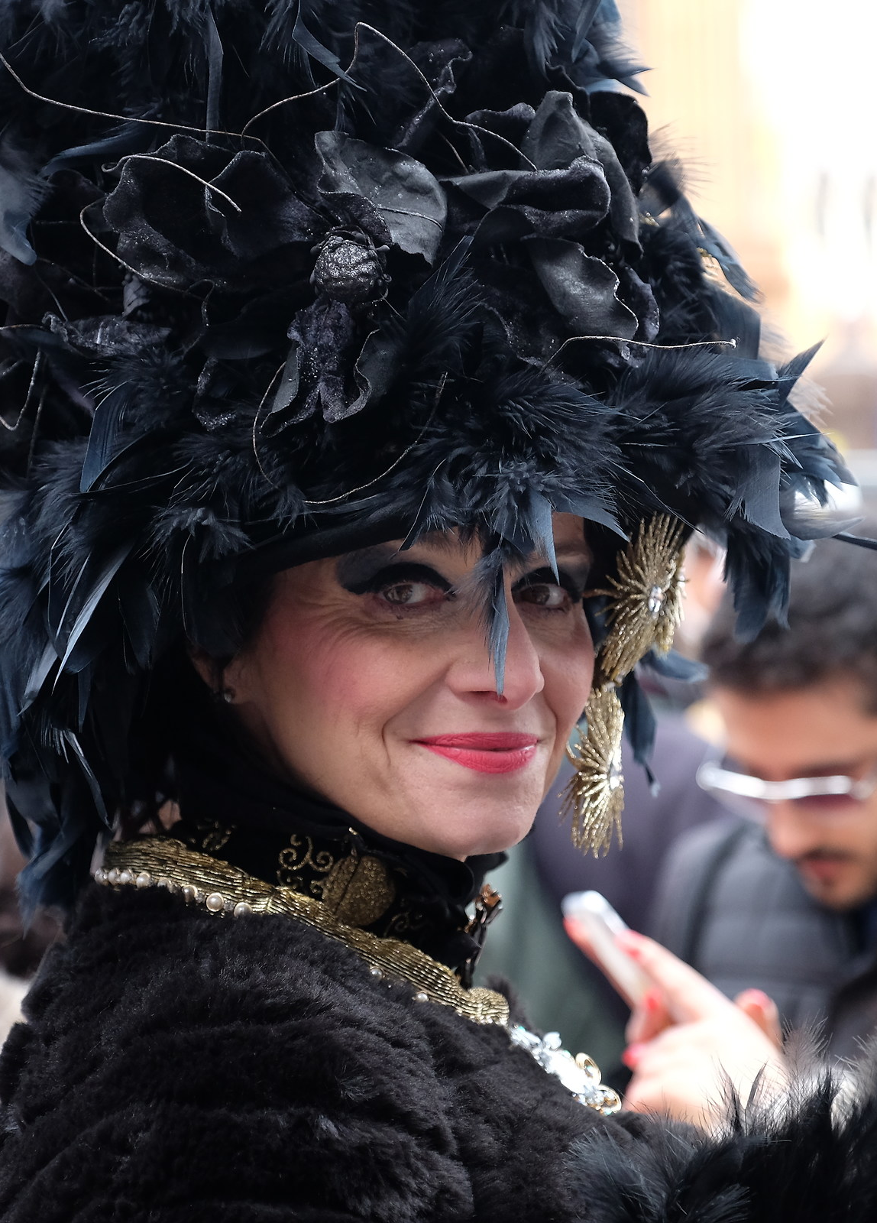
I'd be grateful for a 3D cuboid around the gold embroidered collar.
[{"bbox_3d":[-0.056,0.136,1.580,0.178,0.085,0.170,0,0,-6],"label":"gold embroidered collar"}]

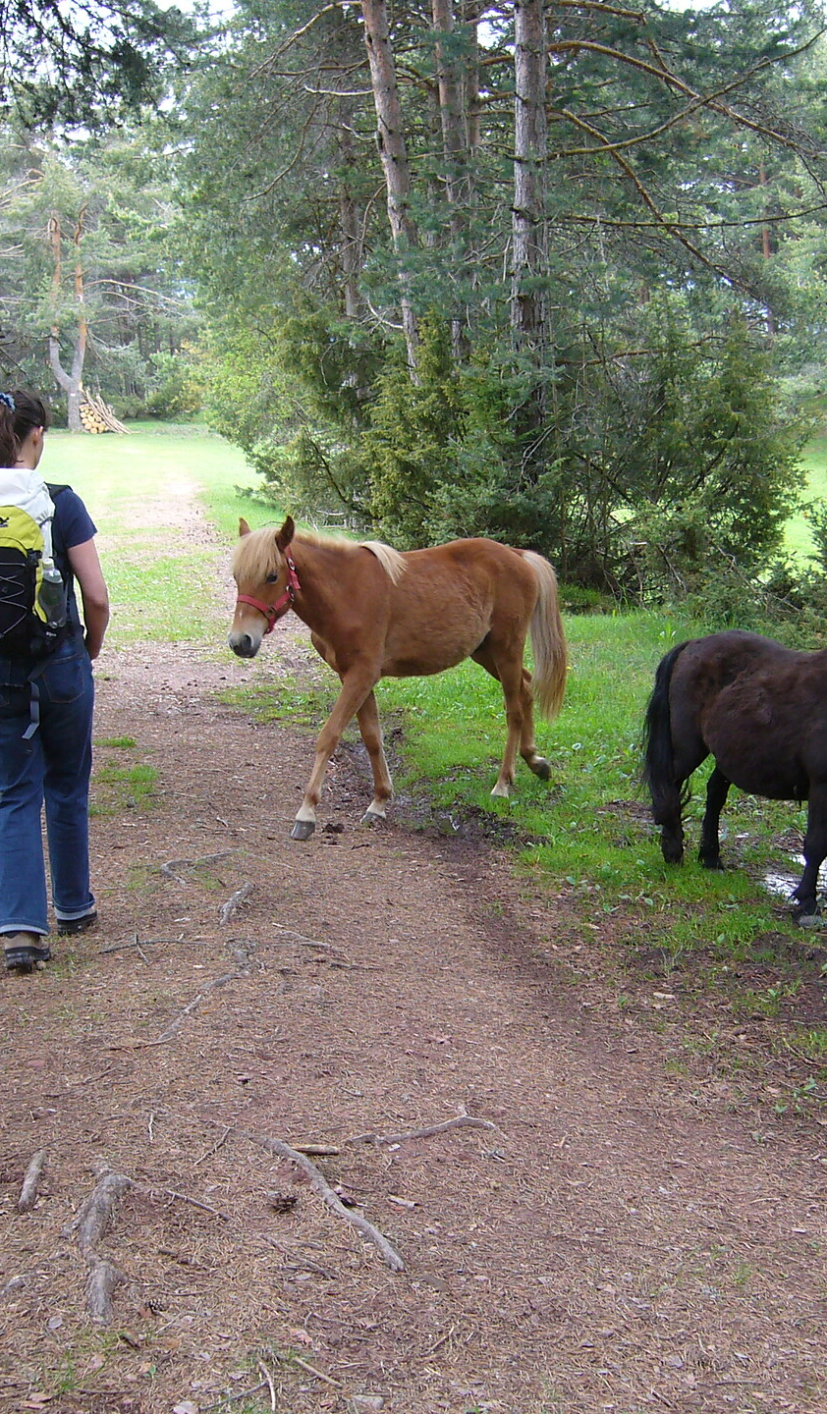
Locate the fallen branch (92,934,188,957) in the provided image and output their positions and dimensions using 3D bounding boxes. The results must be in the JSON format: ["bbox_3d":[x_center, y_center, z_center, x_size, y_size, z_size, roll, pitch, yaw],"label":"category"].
[{"bbox_3d":[-0.819,0.720,5.739,0.283,0.025,0.069,-4,10,-21],"label":"fallen branch"}]

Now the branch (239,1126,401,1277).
[{"bbox_3d":[-0.182,1.001,3.949,0.088,0.040,0.809,-6,11,-28],"label":"branch"}]

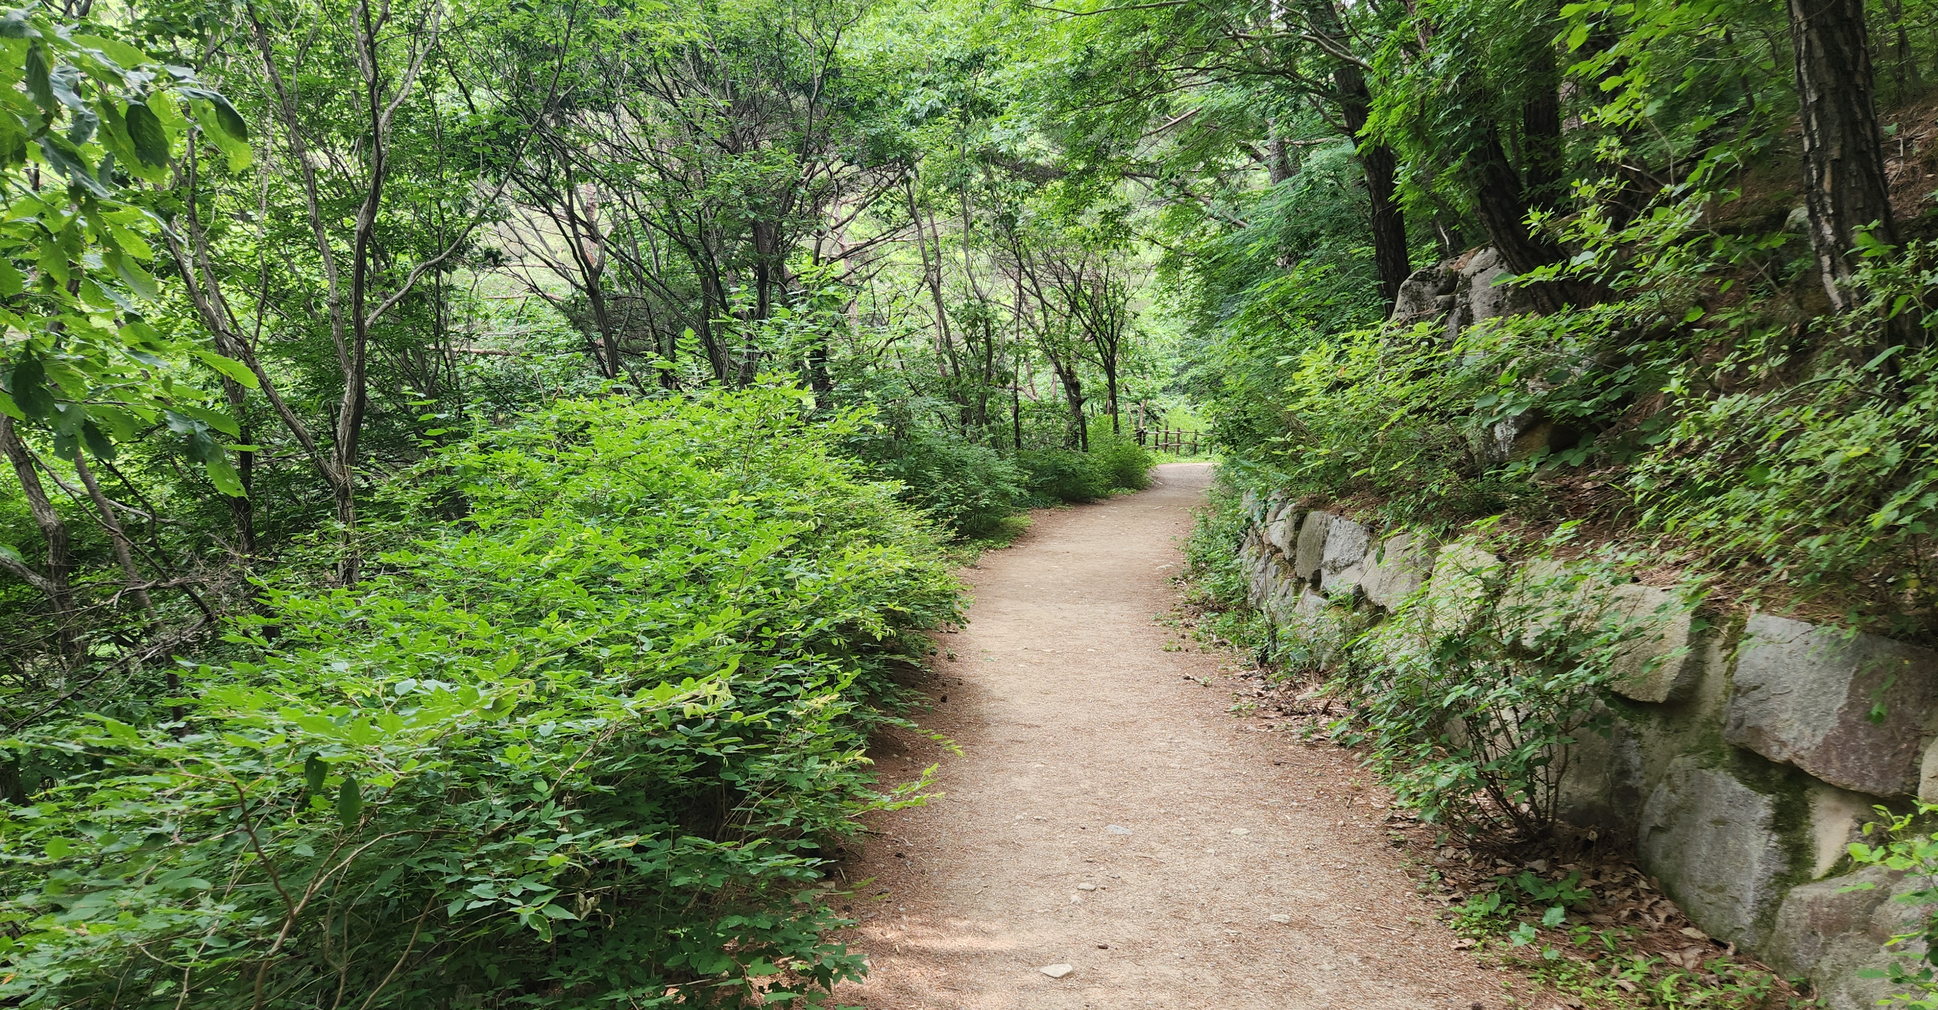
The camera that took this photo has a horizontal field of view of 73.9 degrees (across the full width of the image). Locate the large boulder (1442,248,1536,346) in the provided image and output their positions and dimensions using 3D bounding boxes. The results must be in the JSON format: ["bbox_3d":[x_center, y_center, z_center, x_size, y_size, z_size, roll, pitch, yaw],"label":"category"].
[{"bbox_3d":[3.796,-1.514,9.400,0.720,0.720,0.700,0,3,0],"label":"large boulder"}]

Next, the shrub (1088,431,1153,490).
[{"bbox_3d":[2.998,-0.869,25.500,1.320,1.200,1.300,0,3,0],"label":"shrub"}]

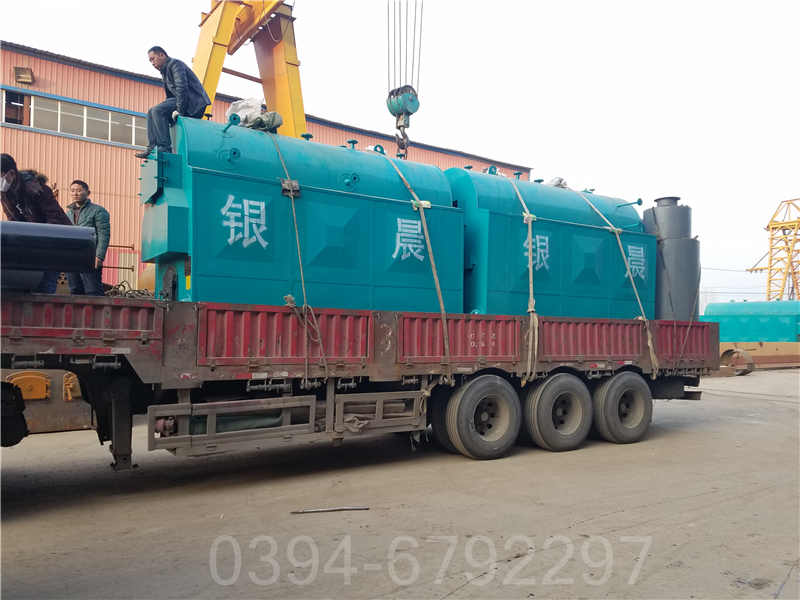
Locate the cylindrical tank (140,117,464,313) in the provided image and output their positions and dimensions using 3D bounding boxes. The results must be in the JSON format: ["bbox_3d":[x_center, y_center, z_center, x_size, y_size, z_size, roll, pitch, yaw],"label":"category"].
[{"bbox_3d":[-1.229,-0.707,7.738,3.680,2.820,1.900,3,-3,-31],"label":"cylindrical tank"}]

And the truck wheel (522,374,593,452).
[{"bbox_3d":[2.229,1.555,8.429,1.070,1.070,0.290,3,-3,-31],"label":"truck wheel"}]

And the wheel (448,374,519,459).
[{"bbox_3d":[1.097,1.505,7.743,1.070,1.070,0.290,3,-3,-31],"label":"wheel"}]

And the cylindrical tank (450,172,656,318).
[{"bbox_3d":[2.197,-0.544,9.814,3.680,2.800,1.900,3,-3,-31],"label":"cylindrical tank"}]

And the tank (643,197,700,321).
[{"bbox_3d":[4.650,-0.376,10.467,1.000,2.600,1.000,3,-3,-31],"label":"tank"}]

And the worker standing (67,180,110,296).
[{"bbox_3d":[-3.449,-0.457,6.554,0.520,1.700,0.320,1,-3,-6],"label":"worker standing"}]

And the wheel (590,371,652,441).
[{"bbox_3d":[3.361,1.606,9.115,1.070,1.070,0.290,3,-3,-31],"label":"wheel"}]

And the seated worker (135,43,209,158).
[{"bbox_3d":[-2.595,-2.263,6.843,0.720,1.160,0.480,3,-3,-31],"label":"seated worker"}]

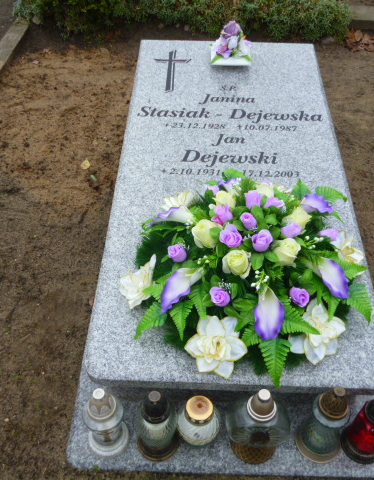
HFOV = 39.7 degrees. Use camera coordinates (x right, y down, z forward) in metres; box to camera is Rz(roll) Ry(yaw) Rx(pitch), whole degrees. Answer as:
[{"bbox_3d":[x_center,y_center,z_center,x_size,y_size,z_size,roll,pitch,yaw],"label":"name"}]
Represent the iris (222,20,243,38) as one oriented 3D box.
[{"bbox_3d":[0.193,-0.912,2.245,0.082,0.068,0.068,4,43,3],"label":"iris"}]

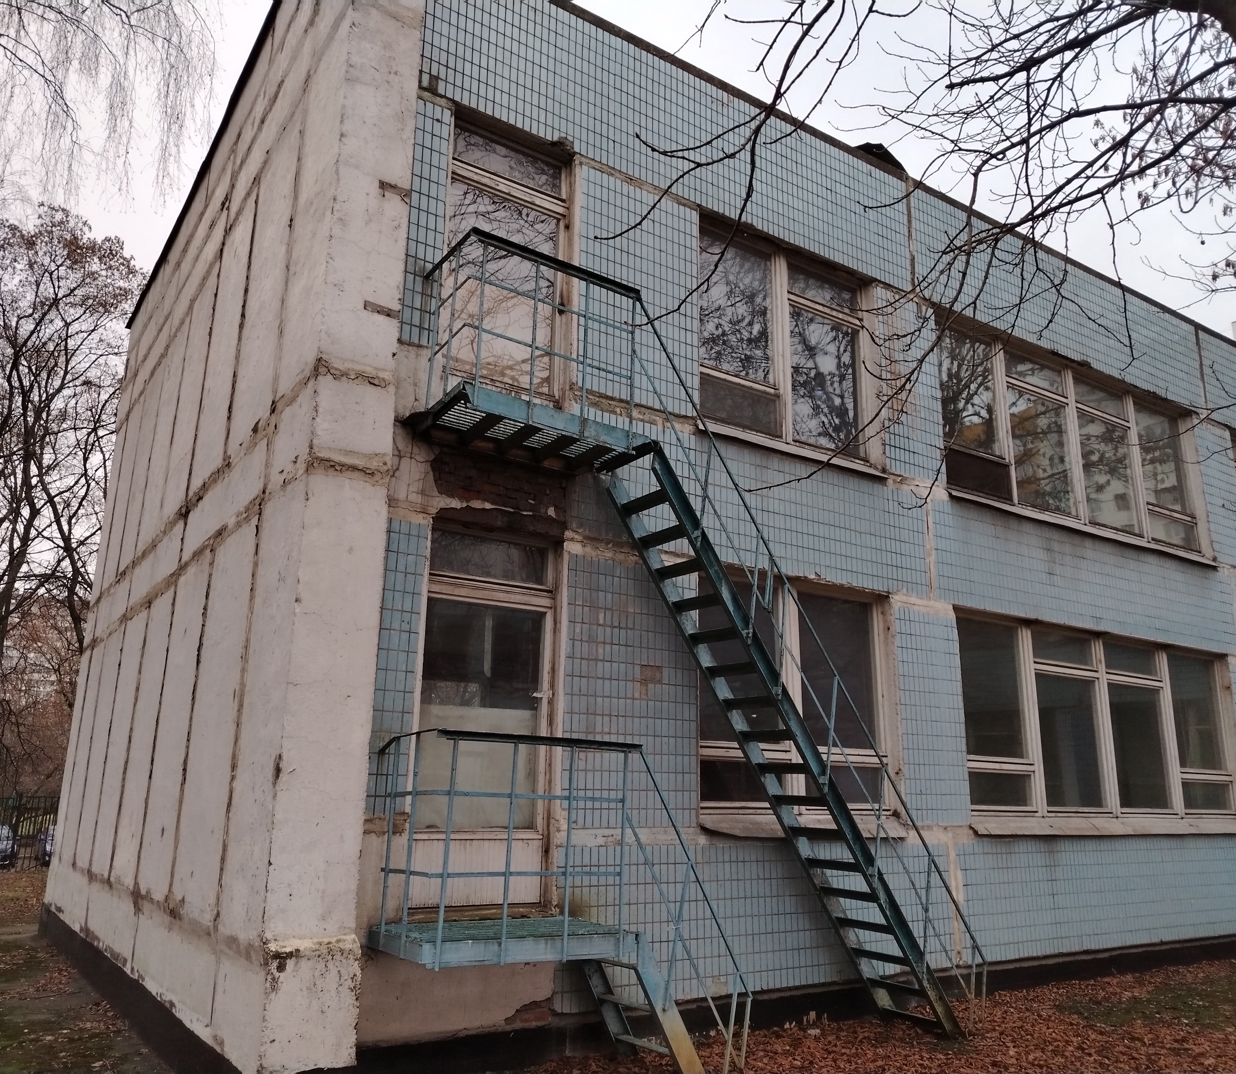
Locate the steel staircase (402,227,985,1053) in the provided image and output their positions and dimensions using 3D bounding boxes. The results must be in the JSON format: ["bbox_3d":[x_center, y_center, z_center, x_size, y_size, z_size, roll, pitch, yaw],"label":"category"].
[{"bbox_3d":[0.727,0.960,7.412,4.760,5.390,0.830,10,-18,-32],"label":"steel staircase"}]

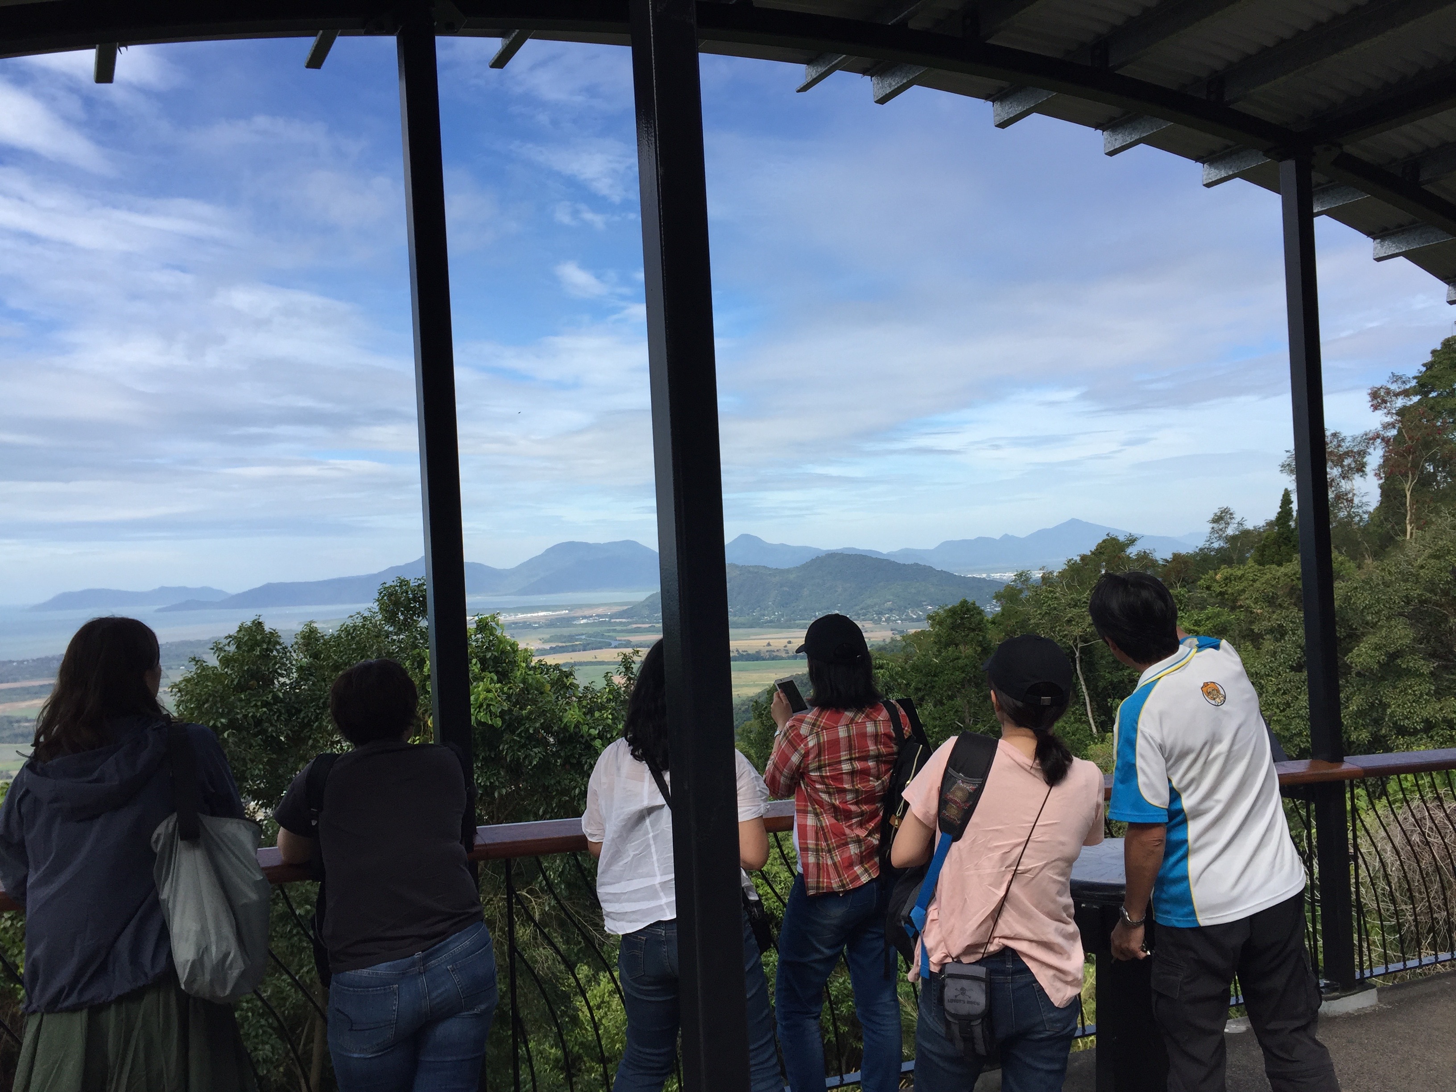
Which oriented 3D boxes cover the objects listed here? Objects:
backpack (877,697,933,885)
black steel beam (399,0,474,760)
[{"bbox_3d":[0.508,0.679,3.350,0.180,0.490,0.270,5,-2,24],"label":"backpack"},{"bbox_3d":[-0.782,0.109,3.380,0.090,3.150,0.090,-3,0,-23],"label":"black steel beam"}]

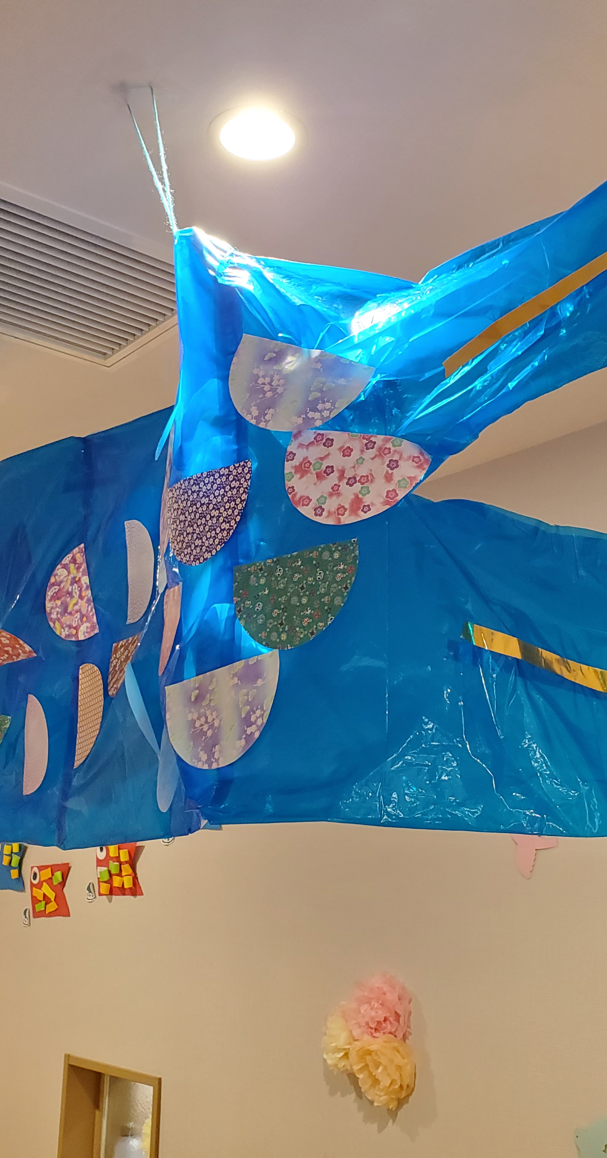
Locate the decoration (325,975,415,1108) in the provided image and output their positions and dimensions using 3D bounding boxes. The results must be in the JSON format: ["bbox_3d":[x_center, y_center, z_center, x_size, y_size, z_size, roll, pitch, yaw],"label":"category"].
[{"bbox_3d":[0.139,0.967,2.424,0.120,0.285,0.250,12,-18,-38],"label":"decoration"}]

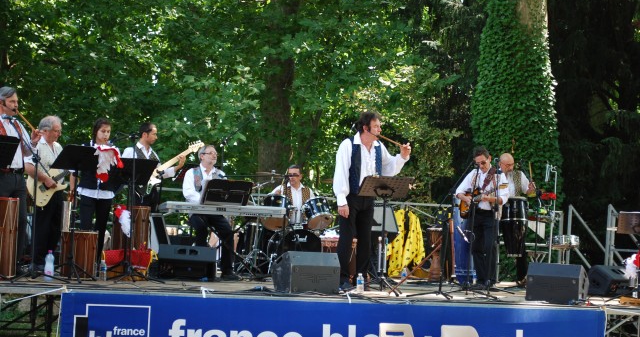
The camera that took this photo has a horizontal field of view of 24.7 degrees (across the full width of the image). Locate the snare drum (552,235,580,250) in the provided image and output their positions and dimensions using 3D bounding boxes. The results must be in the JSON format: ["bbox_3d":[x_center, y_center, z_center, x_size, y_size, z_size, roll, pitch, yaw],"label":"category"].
[{"bbox_3d":[2.835,0.858,17.000,0.370,0.155,0.370,3,-9,-6],"label":"snare drum"}]

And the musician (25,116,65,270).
[{"bbox_3d":[-3.047,0.261,16.150,0.520,1.690,0.420,4,-2,-41],"label":"musician"}]

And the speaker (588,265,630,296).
[{"bbox_3d":[3.300,1.266,16.550,0.580,0.350,0.430,4,-2,-41],"label":"speaker"}]

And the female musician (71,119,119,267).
[{"bbox_3d":[-2.324,0.292,15.050,0.470,1.600,0.380,4,-2,-17],"label":"female musician"}]

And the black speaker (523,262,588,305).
[{"bbox_3d":[2.410,1.159,14.880,0.570,0.390,0.460,2,-2,21],"label":"black speaker"}]

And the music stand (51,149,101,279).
[{"bbox_3d":[-2.326,0.407,13.950,0.480,1.300,0.450,4,-2,-27],"label":"music stand"}]

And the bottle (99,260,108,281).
[{"bbox_3d":[-2.163,1.017,14.600,0.066,0.205,0.066,3,-1,0],"label":"bottle"}]

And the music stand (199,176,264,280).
[{"bbox_3d":[-0.964,0.643,15.900,0.580,1.100,0.450,4,-2,-18],"label":"music stand"}]

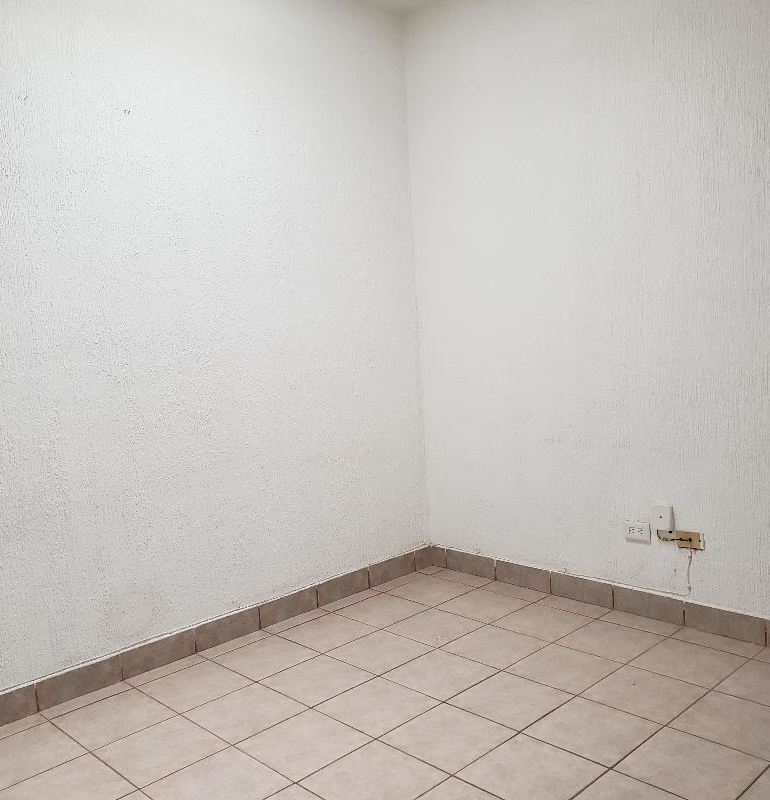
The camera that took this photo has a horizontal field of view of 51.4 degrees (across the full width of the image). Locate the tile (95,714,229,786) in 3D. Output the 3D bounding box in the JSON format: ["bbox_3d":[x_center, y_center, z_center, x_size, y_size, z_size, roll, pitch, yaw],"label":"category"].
[{"bbox_3d":[-0.732,1.148,2.621,0.328,0.010,0.328,-8,7,-43],"label":"tile"}]

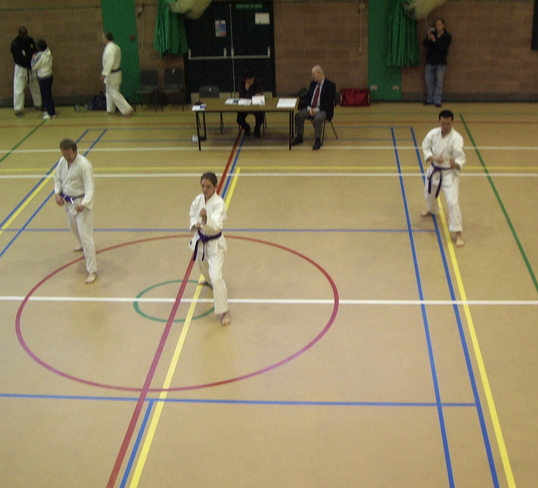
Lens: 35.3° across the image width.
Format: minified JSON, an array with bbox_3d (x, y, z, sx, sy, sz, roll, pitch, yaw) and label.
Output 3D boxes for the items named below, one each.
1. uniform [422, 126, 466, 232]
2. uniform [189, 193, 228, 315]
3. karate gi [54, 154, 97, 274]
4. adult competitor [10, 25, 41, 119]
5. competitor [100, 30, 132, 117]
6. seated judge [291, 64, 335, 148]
[{"bbox_3d":[2.330,-0.913,11.184,0.596,1.356,0.813,7,26,19],"label":"uniform"},{"bbox_3d":[-0.644,0.042,9.293,0.560,1.220,0.820,4,25,12],"label":"uniform"},{"bbox_3d":[-2.351,-0.462,10.544,0.628,1.435,0.811,5,26,16],"label":"karate gi"},{"bbox_3d":[-4.852,-3.452,16.881,0.643,1.762,0.495,-22,32,-36],"label":"adult competitor"},{"bbox_3d":[-3.037,-3.329,16.613,0.653,1.643,0.495,6,26,18],"label":"competitor"},{"bbox_3d":[0.833,-2.396,14.688,0.574,1.317,0.792,18,32,36],"label":"seated judge"}]

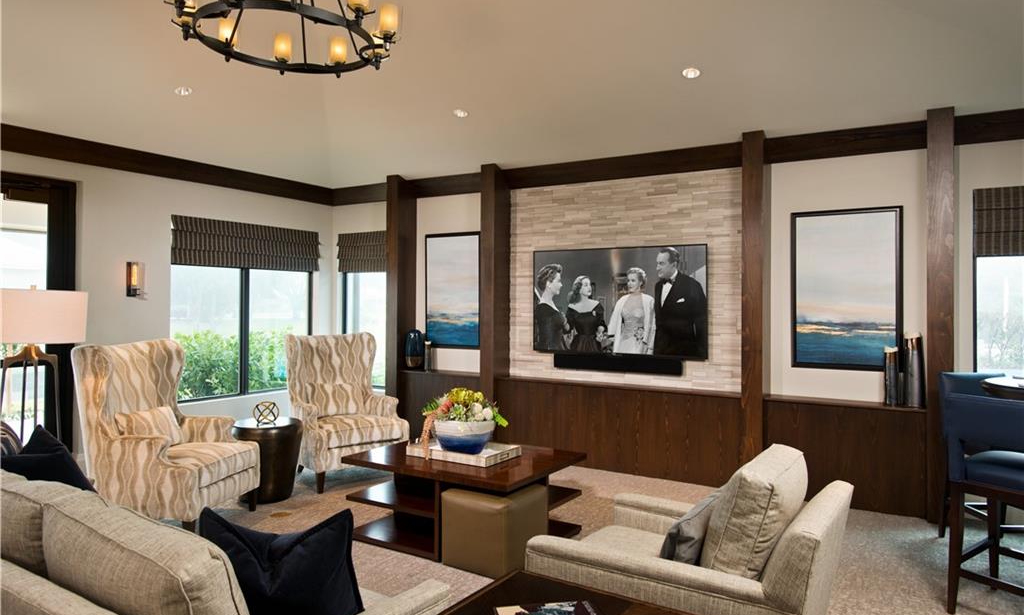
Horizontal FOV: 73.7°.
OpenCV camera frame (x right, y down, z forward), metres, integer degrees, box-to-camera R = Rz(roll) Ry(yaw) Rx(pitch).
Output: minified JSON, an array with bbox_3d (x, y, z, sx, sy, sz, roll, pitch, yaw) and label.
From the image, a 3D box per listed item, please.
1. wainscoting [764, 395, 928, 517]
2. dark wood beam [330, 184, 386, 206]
[{"bbox_3d":[2.427,1.067,5.014,1.059,0.749,0.217,0,0,32],"label":"wainscoting"},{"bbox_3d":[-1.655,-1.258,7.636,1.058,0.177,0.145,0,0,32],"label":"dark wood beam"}]

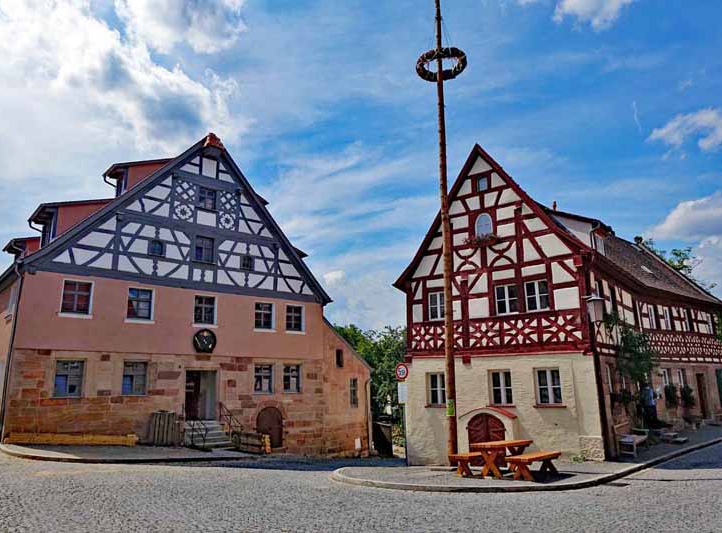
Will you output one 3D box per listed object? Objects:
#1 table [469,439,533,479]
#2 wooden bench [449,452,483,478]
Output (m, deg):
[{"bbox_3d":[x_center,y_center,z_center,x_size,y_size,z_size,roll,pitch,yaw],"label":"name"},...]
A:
[{"bbox_3d":[3.642,4.826,13.408,0.827,0.758,2.039,-13,-19,38],"label":"table"},{"bbox_3d":[3.069,5.092,13.833,0.522,0.483,2.039,-13,-19,38],"label":"wooden bench"}]

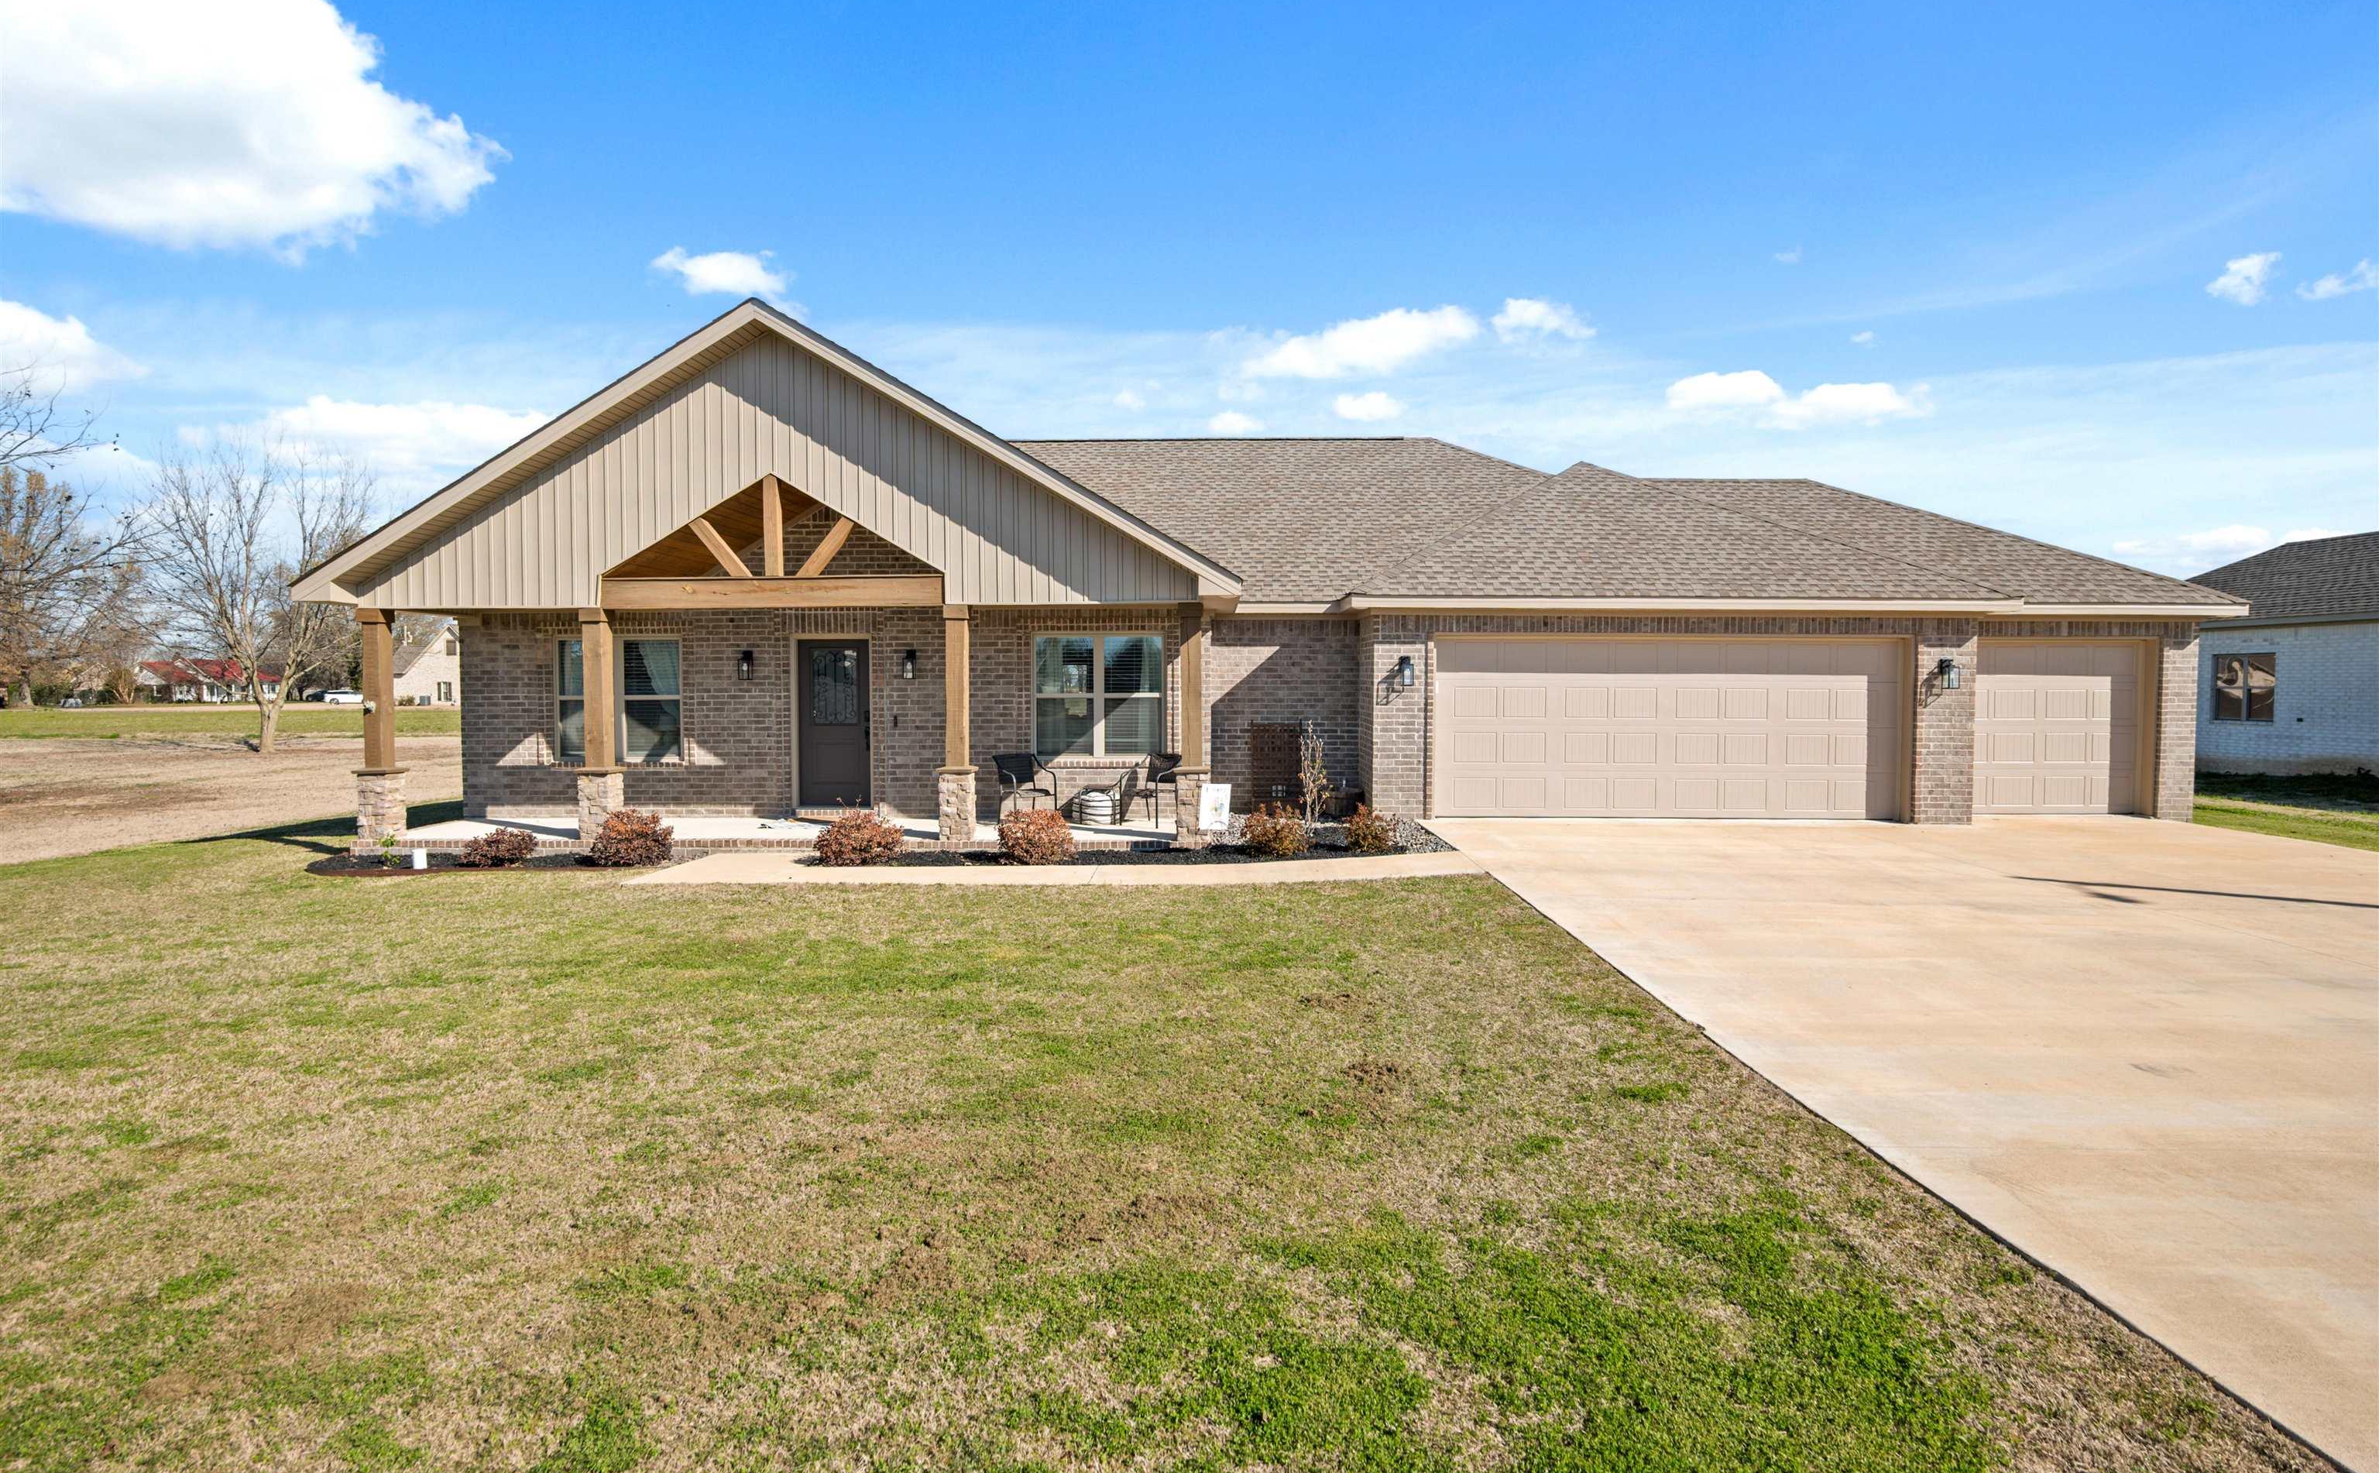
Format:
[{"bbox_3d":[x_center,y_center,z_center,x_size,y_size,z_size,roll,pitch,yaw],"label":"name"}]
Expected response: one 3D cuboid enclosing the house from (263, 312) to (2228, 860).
[{"bbox_3d":[1.511,-2.059,17.389,21.300,6.090,13.450,0,2,1],"label":"house"}]

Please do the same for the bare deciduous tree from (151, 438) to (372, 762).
[{"bbox_3d":[-25.148,-3.809,28.701,5.200,8.590,5.100,0,2,1],"label":"bare deciduous tree"}]

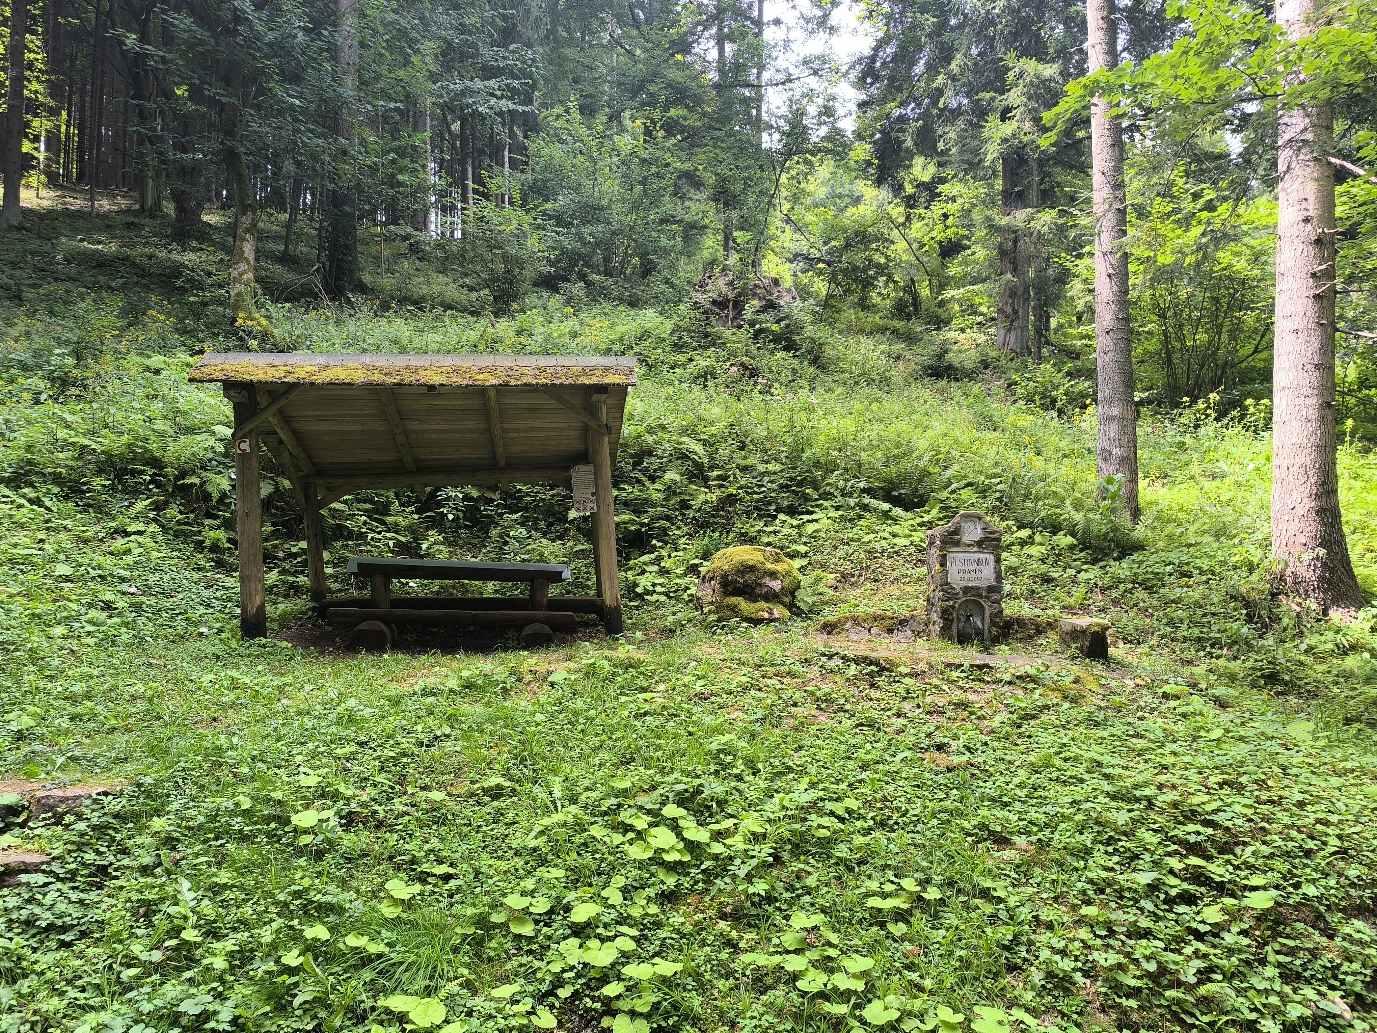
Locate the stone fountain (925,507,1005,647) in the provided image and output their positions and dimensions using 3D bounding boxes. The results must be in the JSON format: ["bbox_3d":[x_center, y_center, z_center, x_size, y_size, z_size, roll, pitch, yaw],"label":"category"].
[{"bbox_3d":[2.478,0.545,8.200,0.580,1.170,0.450,-1,0,3],"label":"stone fountain"}]

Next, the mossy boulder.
[{"bbox_3d":[0.589,0.658,8.950,0.980,0.710,0.850,-1,0,0],"label":"mossy boulder"}]

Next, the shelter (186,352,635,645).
[{"bbox_3d":[-2.542,-0.175,9.300,3.750,2.550,2.700,-1,0,-8],"label":"shelter"}]

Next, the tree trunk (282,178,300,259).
[{"bbox_3d":[-10.413,-7.831,24.000,0.240,2.200,0.240,9,0,0],"label":"tree trunk"}]

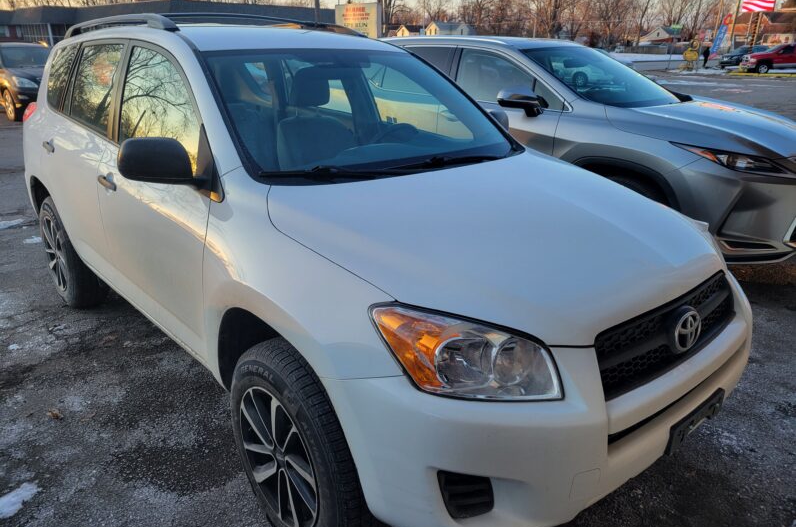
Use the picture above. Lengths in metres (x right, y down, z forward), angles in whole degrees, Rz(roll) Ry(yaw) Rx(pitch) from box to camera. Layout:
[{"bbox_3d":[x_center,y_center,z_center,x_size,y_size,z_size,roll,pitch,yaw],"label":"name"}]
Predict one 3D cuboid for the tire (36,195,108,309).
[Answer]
[{"bbox_3d":[-2.081,-0.076,3.817,0.225,0.715,0.715,-16,25,-39],"label":"tire"}]

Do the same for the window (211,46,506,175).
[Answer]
[{"bbox_3d":[-0.124,-0.674,2.529,1.360,0.120,0.820,-16,58,-39],"label":"window"}]

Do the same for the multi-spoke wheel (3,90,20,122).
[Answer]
[{"bbox_3d":[-8.540,-3.528,13.260,0.700,0.700,0.230,13,24,32],"label":"multi-spoke wheel"}]

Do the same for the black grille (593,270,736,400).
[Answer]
[{"bbox_3d":[0.806,0.181,1.705,0.790,0.170,0.130,-16,25,-39],"label":"black grille"}]

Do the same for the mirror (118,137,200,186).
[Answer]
[{"bbox_3d":[-0.819,-0.349,2.030,0.230,0.160,0.125,-16,25,-39],"label":"mirror"}]

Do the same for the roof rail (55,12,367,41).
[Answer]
[{"bbox_3d":[-1.119,-1.367,3.486,1.120,0.130,1.750,-16,25,-39],"label":"roof rail"}]

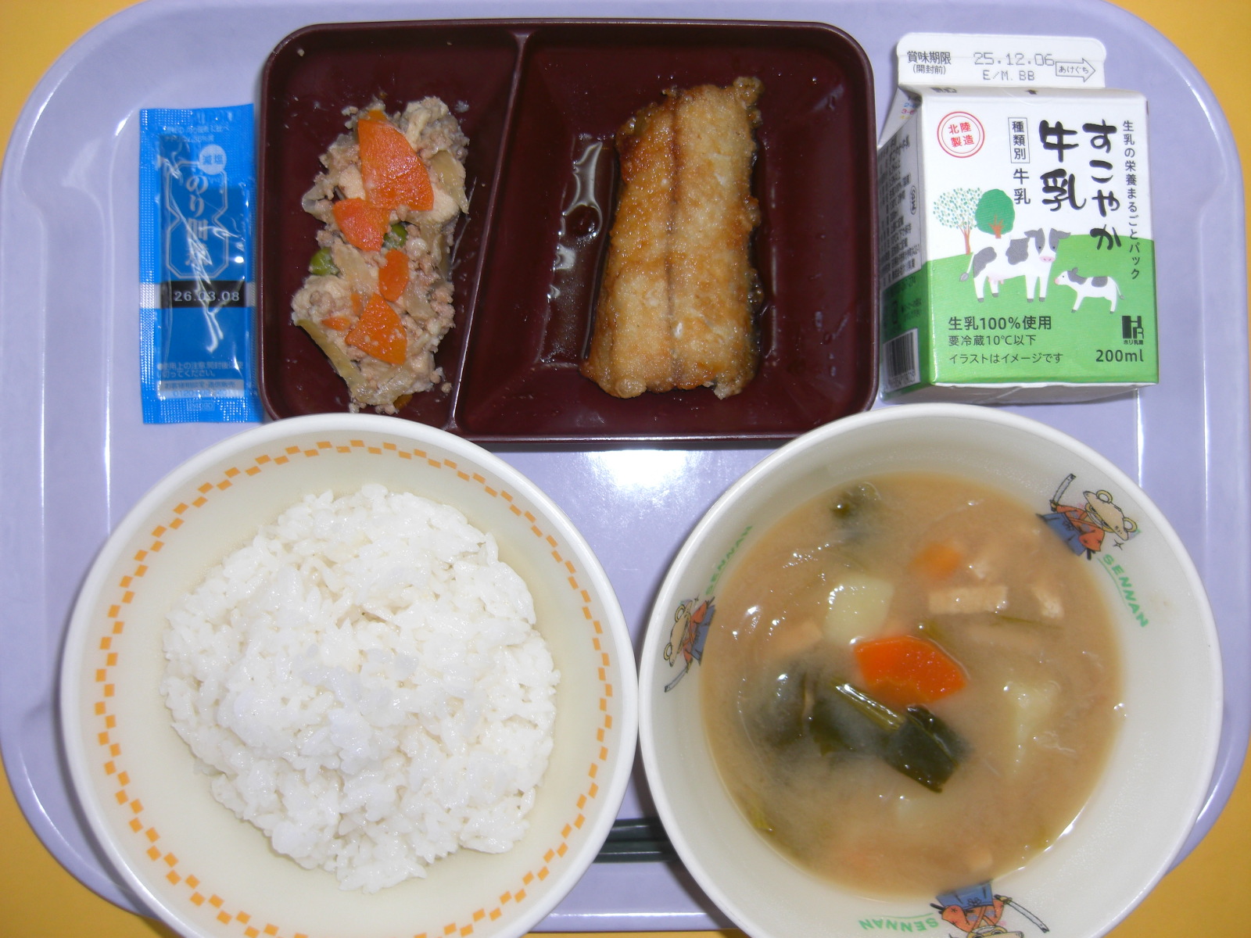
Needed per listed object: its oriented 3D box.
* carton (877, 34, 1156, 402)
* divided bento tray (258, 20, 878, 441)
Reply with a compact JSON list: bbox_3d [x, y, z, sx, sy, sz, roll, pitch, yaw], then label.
[{"bbox_3d":[0.105,-0.070,0.377,0.057,0.057,0.098,-1,88,-1],"label":"carton"},{"bbox_3d":[-0.016,-0.065,0.390,0.168,0.027,0.116,0,88,-1],"label":"divided bento tray"}]

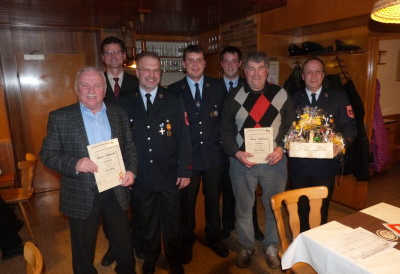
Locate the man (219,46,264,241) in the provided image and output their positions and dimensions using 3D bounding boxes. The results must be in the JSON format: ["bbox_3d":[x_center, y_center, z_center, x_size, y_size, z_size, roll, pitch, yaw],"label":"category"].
[{"bbox_3d":[0.353,0.082,2.790,0.540,1.830,0.360,-1,10,5],"label":"man"}]

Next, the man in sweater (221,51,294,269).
[{"bbox_3d":[0.463,0.212,2.327,0.580,1.730,0.440,-1,10,6],"label":"man in sweater"}]

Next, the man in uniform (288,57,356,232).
[{"bbox_3d":[1.117,0.131,2.722,0.580,1.710,0.460,3,11,24],"label":"man in uniform"}]

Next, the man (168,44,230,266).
[{"bbox_3d":[-0.004,0.145,2.526,0.550,1.820,0.380,-2,10,-3],"label":"man"}]

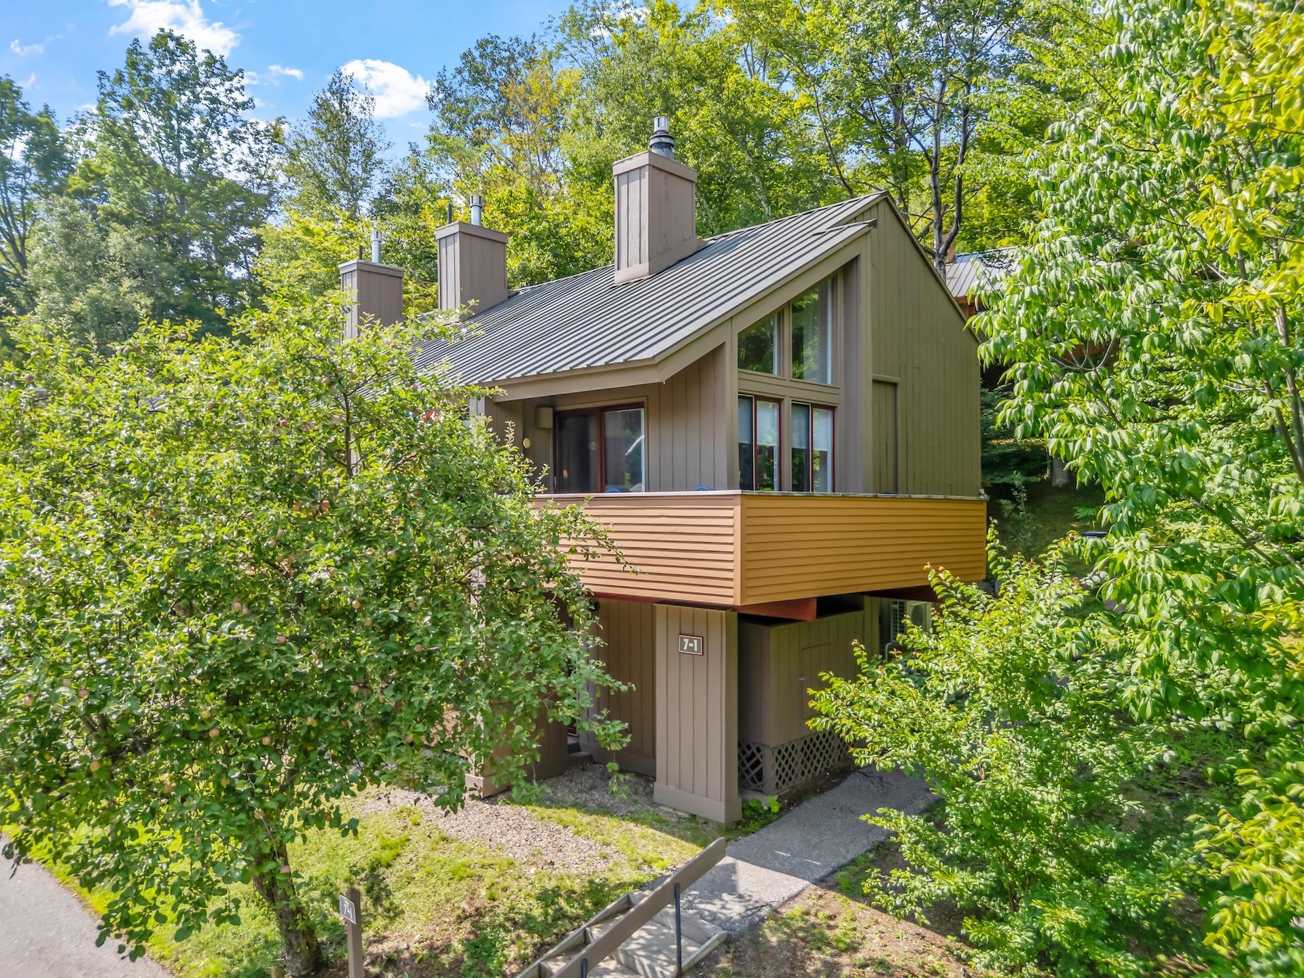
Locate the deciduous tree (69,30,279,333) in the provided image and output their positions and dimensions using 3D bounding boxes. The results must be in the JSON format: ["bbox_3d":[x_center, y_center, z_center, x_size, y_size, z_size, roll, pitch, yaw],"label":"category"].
[{"bbox_3d":[-17.985,-6.934,33.774,7.600,20.500,7.600,1,-1,-28],"label":"deciduous tree"}]

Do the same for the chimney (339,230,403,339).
[{"bbox_3d":[-7.420,-5.268,23.994,0.893,3.164,1.313,-1,-2,44],"label":"chimney"}]

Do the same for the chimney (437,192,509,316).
[{"bbox_3d":[-4.108,-5.218,20.705,0.893,3.024,1.313,-1,-2,44],"label":"chimney"}]

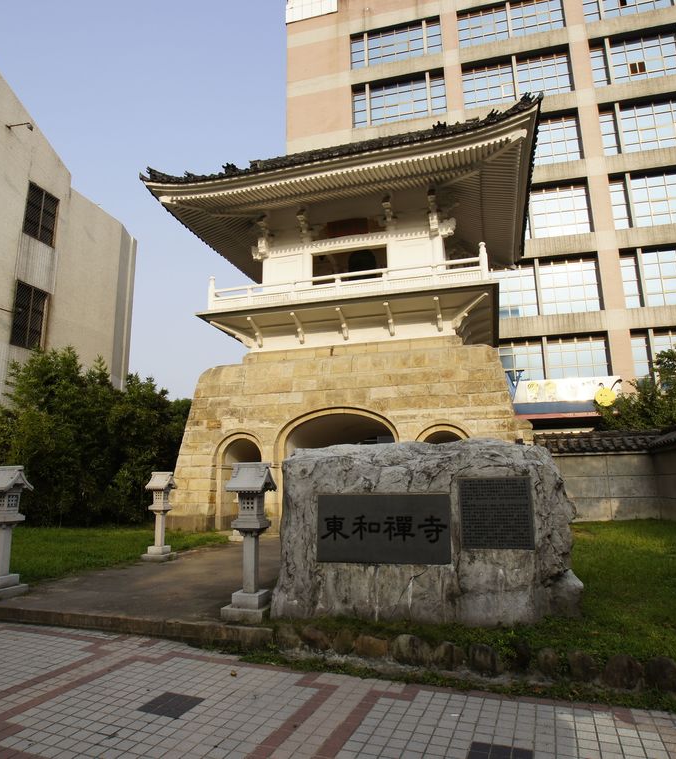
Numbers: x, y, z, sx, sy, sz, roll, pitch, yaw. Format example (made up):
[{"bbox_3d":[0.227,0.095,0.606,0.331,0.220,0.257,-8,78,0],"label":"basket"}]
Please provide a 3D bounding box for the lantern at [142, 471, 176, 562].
[{"bbox_3d":[-3.367,2.591,9.692,0.469,1.615,0.469,-4,-12,15],"label":"lantern"}]

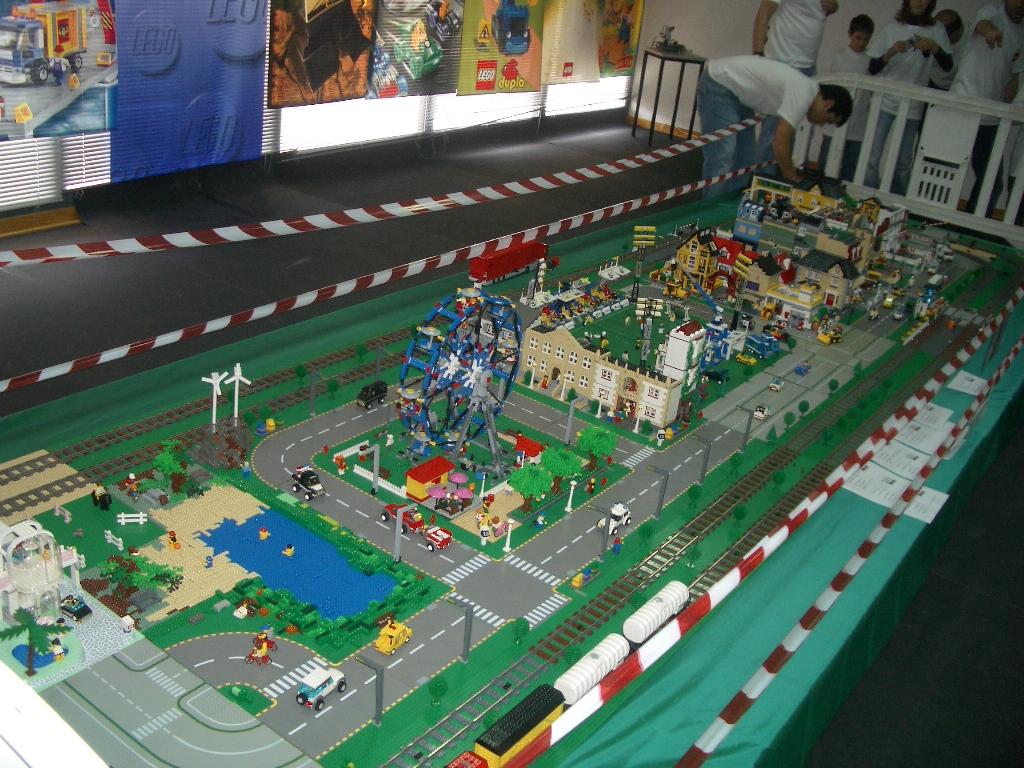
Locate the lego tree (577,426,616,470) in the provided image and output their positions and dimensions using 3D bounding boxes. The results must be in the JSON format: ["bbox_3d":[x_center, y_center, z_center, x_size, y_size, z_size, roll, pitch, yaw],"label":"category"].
[{"bbox_3d":[0.231,0.180,2.836,0.107,0.122,0.107,5,24,-2],"label":"lego tree"}]

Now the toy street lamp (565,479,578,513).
[{"bbox_3d":[0.151,0.284,2.636,0.017,0.084,0.017,22,29,32],"label":"toy street lamp"}]

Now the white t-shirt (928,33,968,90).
[{"bbox_3d":[2.776,-2.024,6.600,0.400,0.500,0.260,19,26,24],"label":"white t-shirt"}]

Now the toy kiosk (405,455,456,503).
[{"bbox_3d":[-0.200,0.236,2.545,0.064,0.058,0.130,22,28,30],"label":"toy kiosk"}]

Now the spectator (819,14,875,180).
[{"bbox_3d":[2.193,-1.765,7.037,0.390,1.420,0.260,17,26,20],"label":"spectator"}]

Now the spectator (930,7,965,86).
[{"bbox_3d":[2.879,-1.857,7.249,0.420,1.450,0.500,-10,29,-31],"label":"spectator"}]

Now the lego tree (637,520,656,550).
[{"bbox_3d":[0.328,0.369,2.509,0.038,0.066,0.038,5,24,-2],"label":"lego tree"}]

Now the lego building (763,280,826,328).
[{"bbox_3d":[1.135,-0.337,4.141,0.204,0.144,0.160,22,29,32],"label":"lego building"}]

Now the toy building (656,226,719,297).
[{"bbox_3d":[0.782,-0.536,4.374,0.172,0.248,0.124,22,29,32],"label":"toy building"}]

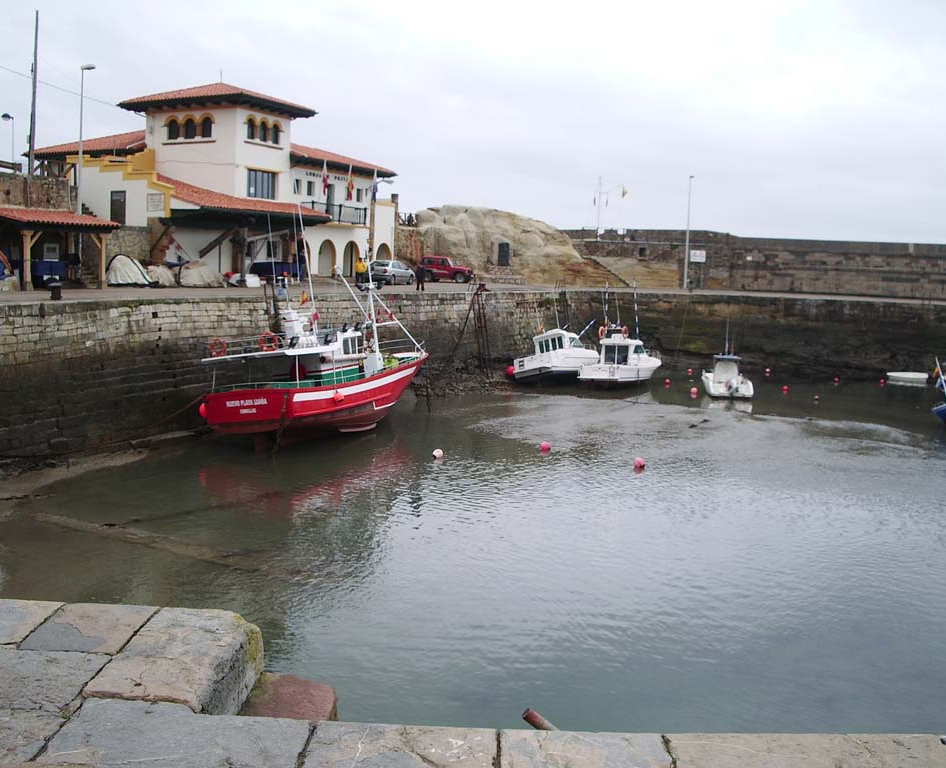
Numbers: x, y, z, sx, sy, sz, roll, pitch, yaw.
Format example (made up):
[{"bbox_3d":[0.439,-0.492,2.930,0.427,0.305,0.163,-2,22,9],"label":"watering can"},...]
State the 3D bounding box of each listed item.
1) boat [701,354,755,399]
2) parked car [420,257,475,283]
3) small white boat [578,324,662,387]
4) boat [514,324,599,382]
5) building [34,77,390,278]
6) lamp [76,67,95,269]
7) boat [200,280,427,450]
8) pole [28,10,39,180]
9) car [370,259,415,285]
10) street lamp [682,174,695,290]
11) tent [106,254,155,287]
[{"bbox_3d":[13.957,-0.546,57.231,2.200,2.100,5.300,2,6,7],"label":"boat"},{"bbox_3d":[-1.670,-7.772,70.578,3.900,1.850,1.700,4,7,25],"label":"parked car"},{"bbox_3d":[8.909,-1.773,59.324,2.600,3.250,6.600,6,8,41],"label":"small white boat"},{"bbox_3d":[5.516,-1.758,60.439,2.600,2.900,6.600,-7,-1,41],"label":"boat"},{"bbox_3d":[-14.826,-11.433,59.157,16.500,10.700,20.500,4,7,25],"label":"building"},{"bbox_3d":[-17.228,-9.443,45.797,0.750,9.400,0.300,4,7,25],"label":"lamp"},{"bbox_3d":[-5.385,-1.214,43.726,4.200,6.200,12.500,-1,4,30],"label":"boat"},{"bbox_3d":[-19.906,-13.076,46.927,0.250,7.700,0.250,4,7,25],"label":"pole"},{"bbox_3d":[-4.987,-6.926,64.138,1.730,1.470,4.300,3,6,20],"label":"car"},{"bbox_3d":[17.224,-12.205,83.141,0.500,9.100,0.250,4,7,25],"label":"street lamp"},{"bbox_3d":[-15.070,-4.994,45.559,2.000,1.400,1.800,-2,7,-30],"label":"tent"}]

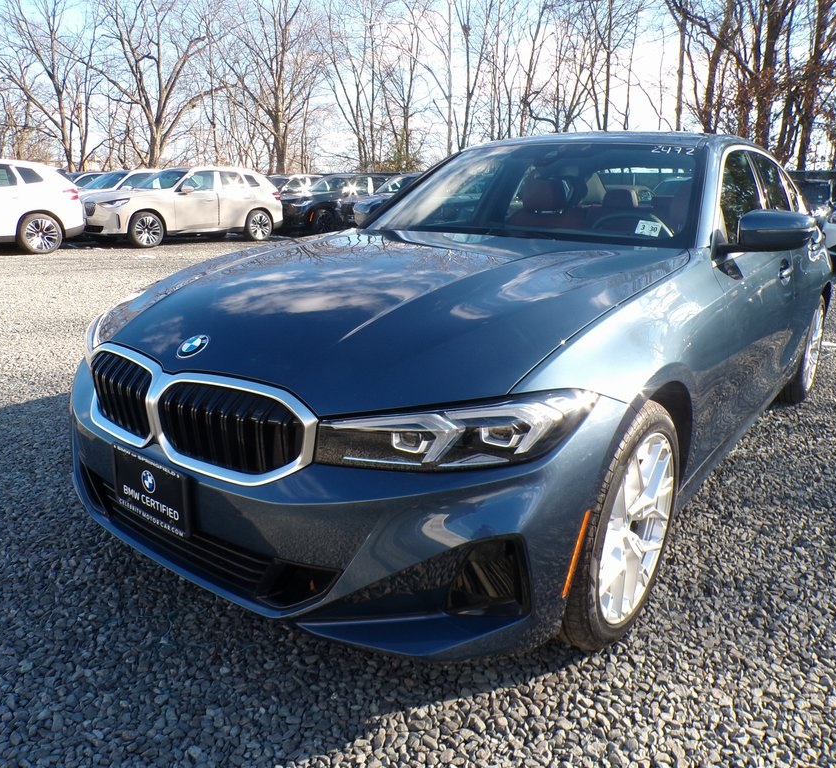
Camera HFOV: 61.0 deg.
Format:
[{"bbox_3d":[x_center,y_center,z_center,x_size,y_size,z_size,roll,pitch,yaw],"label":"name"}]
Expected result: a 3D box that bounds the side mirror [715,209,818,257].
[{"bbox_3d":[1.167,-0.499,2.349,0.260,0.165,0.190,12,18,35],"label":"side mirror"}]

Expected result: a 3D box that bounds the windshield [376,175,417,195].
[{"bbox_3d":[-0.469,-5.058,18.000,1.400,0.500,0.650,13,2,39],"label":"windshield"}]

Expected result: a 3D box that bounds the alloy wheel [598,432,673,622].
[{"bbox_3d":[0.507,0.360,1.893,0.190,0.510,0.510,12,18,35],"label":"alloy wheel"}]

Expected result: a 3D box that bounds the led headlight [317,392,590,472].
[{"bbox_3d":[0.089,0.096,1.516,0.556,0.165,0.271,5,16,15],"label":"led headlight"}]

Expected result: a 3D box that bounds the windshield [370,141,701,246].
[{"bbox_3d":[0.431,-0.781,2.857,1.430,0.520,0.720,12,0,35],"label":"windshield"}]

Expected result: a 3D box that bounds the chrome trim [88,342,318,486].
[{"bbox_3d":[-0.576,0.062,1.680,0.850,0.245,0.160,12,18,35],"label":"chrome trim"}]

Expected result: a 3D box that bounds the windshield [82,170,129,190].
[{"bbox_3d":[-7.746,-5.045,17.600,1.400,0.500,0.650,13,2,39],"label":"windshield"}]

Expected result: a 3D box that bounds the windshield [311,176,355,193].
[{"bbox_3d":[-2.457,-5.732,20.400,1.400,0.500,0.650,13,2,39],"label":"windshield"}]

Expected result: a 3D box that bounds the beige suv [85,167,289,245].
[{"bbox_3d":[-5.327,-4.094,16.295,1.920,1.660,4.755,13,20,39],"label":"beige suv"}]

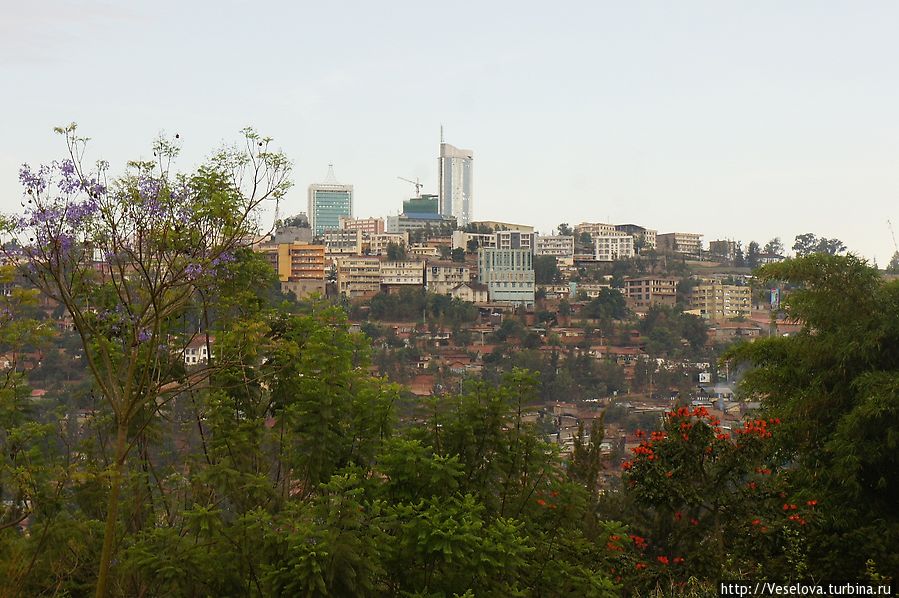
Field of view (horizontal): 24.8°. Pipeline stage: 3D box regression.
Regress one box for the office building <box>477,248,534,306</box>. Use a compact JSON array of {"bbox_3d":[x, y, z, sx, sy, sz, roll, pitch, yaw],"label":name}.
[{"bbox_3d":[25.880,-10.220,929.000,25.000,25.200,18.000,0,0,0],"label":"office building"}]

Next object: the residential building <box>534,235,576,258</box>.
[{"bbox_3d":[57.780,-28.890,1126.000,21.000,13.100,12.000,0,0,-5],"label":"residential building"}]

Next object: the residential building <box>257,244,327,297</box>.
[{"bbox_3d":[-70.270,-12.670,910.000,31.000,24.500,15.000,0,-2,-2],"label":"residential building"}]

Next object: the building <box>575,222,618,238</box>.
[{"bbox_3d":[85.410,-38.580,1197.000,22.000,12.000,14.000,0,0,-20],"label":"building"}]

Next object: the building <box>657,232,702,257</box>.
[{"bbox_3d":[141.400,-33.510,1258.000,24.000,14.700,16.000,0,0,-42],"label":"building"}]

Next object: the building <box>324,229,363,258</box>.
[{"bbox_3d":[-56.790,-29.460,1086.000,19.000,15.800,12.000,0,0,9],"label":"building"}]

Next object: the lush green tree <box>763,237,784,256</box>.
[{"bbox_3d":[229.600,-37.200,1450.000,15.500,15.000,14.500,0,-2,0],"label":"lush green tree"}]

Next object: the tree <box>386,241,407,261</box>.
[{"bbox_3d":[-23.960,-21.700,925.000,8.800,9.000,8.800,0,-3,0],"label":"tree"}]

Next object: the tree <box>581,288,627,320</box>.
[{"bbox_3d":[69.840,2.490,928.000,19.000,14.500,19.000,0,0,0],"label":"tree"}]

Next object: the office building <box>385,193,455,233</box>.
[{"bbox_3d":[-21.620,-65.250,1580.000,48.000,30.000,27.000,1,-2,-20],"label":"office building"}]

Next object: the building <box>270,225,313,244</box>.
[{"bbox_3d":[-77.260,-30.270,1007.000,20.000,12.000,14.000,0,-3,-5],"label":"building"}]

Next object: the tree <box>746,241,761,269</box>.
[{"bbox_3d":[160.450,-23.490,1080.000,7.400,14.800,7.400,0,-3,0],"label":"tree"}]

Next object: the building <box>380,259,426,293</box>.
[{"bbox_3d":[-21.380,-10.690,931.000,19.300,15.400,12.000,0,0,4],"label":"building"}]

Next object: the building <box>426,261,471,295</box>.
[{"bbox_3d":[-0.460,-9.720,947.000,19.500,15.500,12.000,0,-3,-3],"label":"building"}]

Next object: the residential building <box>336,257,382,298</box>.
[{"bbox_3d":[-41.870,-9.890,941.500,19.700,19.200,13.000,0,0,0],"label":"residential building"}]

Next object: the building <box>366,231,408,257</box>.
[{"bbox_3d":[-32.720,-28.770,1080.000,21.500,12.800,12.000,0,-2,0],"label":"building"}]

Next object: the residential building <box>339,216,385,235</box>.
[{"bbox_3d":[-60.160,-48.750,1415.000,33.000,14.000,12.000,-2,-4,38],"label":"residential building"}]

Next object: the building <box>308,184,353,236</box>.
[{"bbox_3d":[-100.610,-74.820,1730.000,35.000,46.000,20.000,0,-2,-13],"label":"building"}]

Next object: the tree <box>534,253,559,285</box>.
[{"bbox_3d":[44.540,-13.410,930.000,12.000,13.800,11.500,0,-2,0],"label":"tree"}]

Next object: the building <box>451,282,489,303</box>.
[{"bbox_3d":[7.820,-2.540,800.000,10.000,7.800,10.500,-1,-2,33],"label":"building"}]

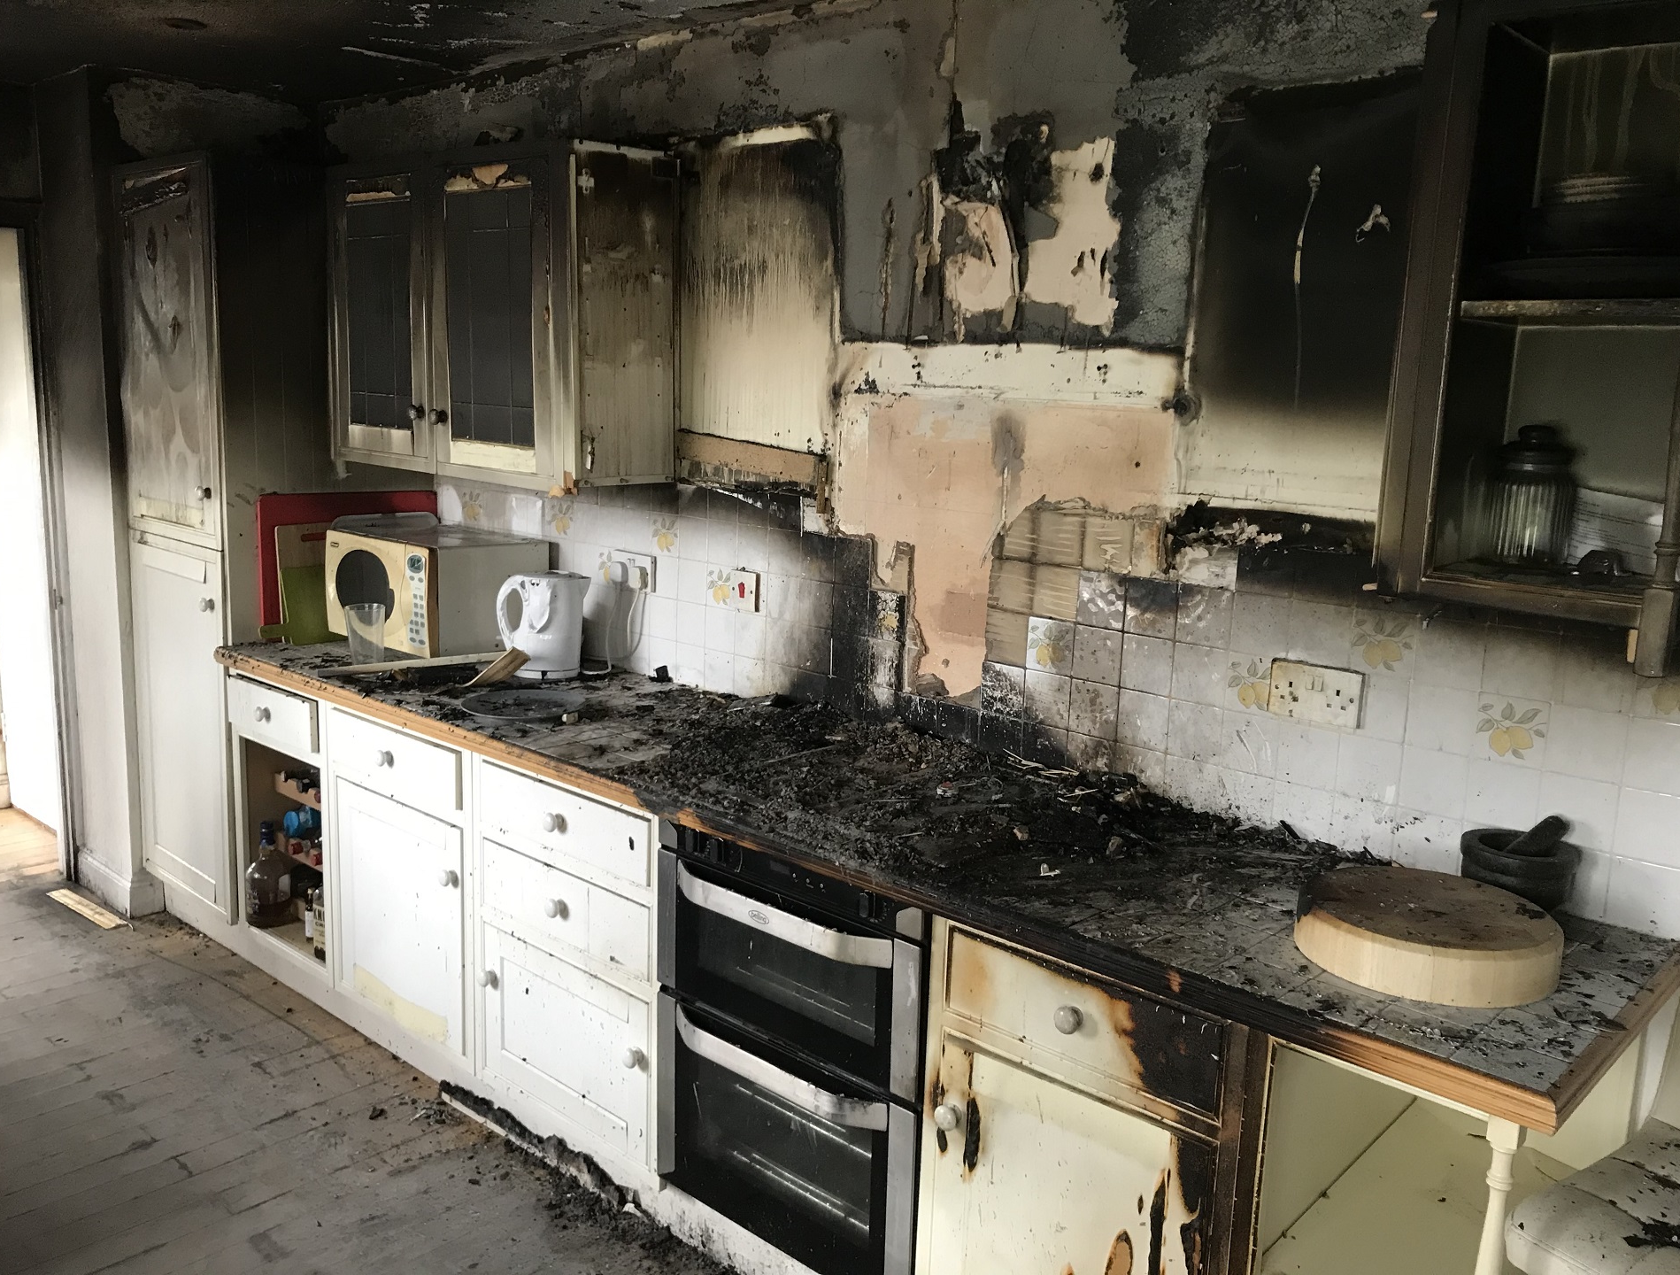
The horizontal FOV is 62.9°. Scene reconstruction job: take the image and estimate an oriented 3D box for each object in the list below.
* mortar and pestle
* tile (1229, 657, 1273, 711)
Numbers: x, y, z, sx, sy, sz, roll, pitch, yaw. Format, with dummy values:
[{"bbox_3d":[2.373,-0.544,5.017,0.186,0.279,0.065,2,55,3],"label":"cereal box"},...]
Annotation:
[{"bbox_3d":[0.978,0.332,1.986,0.156,0.137,0.156,11,14,41],"label":"mortar and pestle"},{"bbox_3d":[0.701,0.080,2.317,0.100,0.100,0.010,11,14,41],"label":"tile"}]

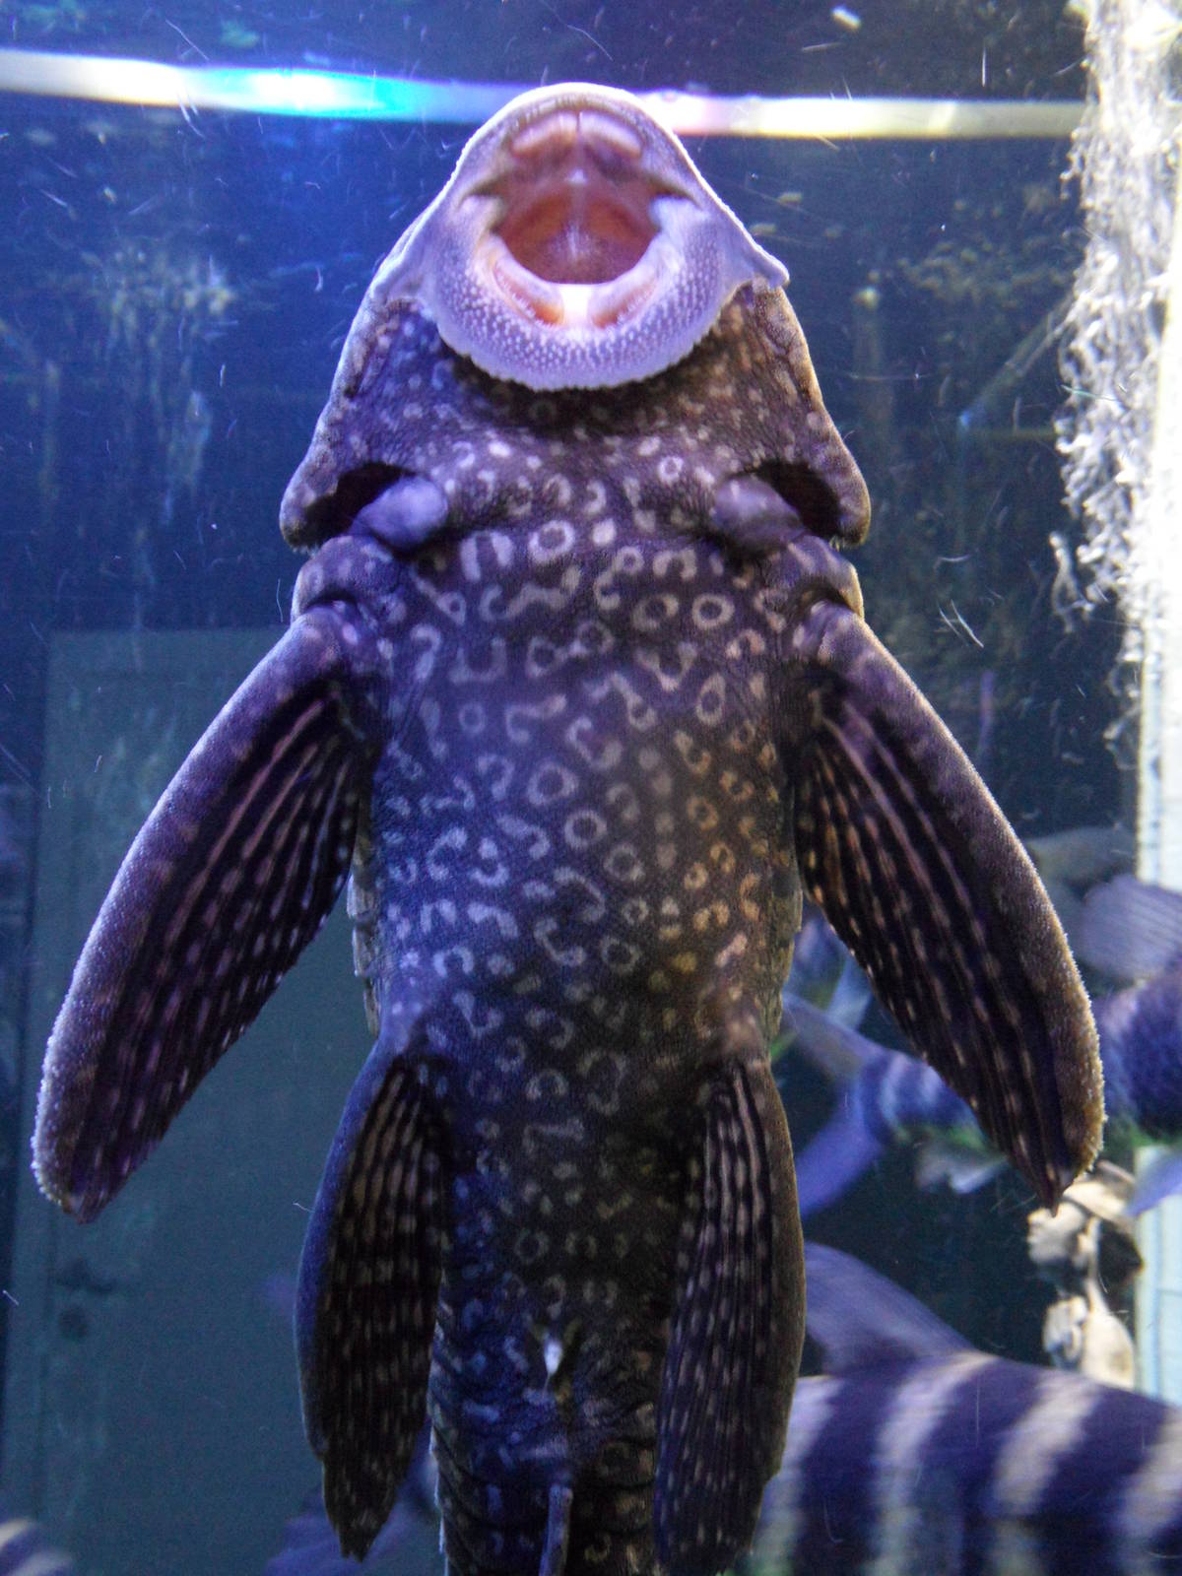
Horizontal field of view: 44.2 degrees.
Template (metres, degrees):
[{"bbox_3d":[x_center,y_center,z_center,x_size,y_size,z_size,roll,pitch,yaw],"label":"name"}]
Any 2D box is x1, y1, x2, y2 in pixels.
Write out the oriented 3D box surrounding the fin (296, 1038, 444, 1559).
[{"bbox_3d":[-0.047,0.109,0.310,0.030,0.111,0.020,3,-4,0],"label":"fin"}]

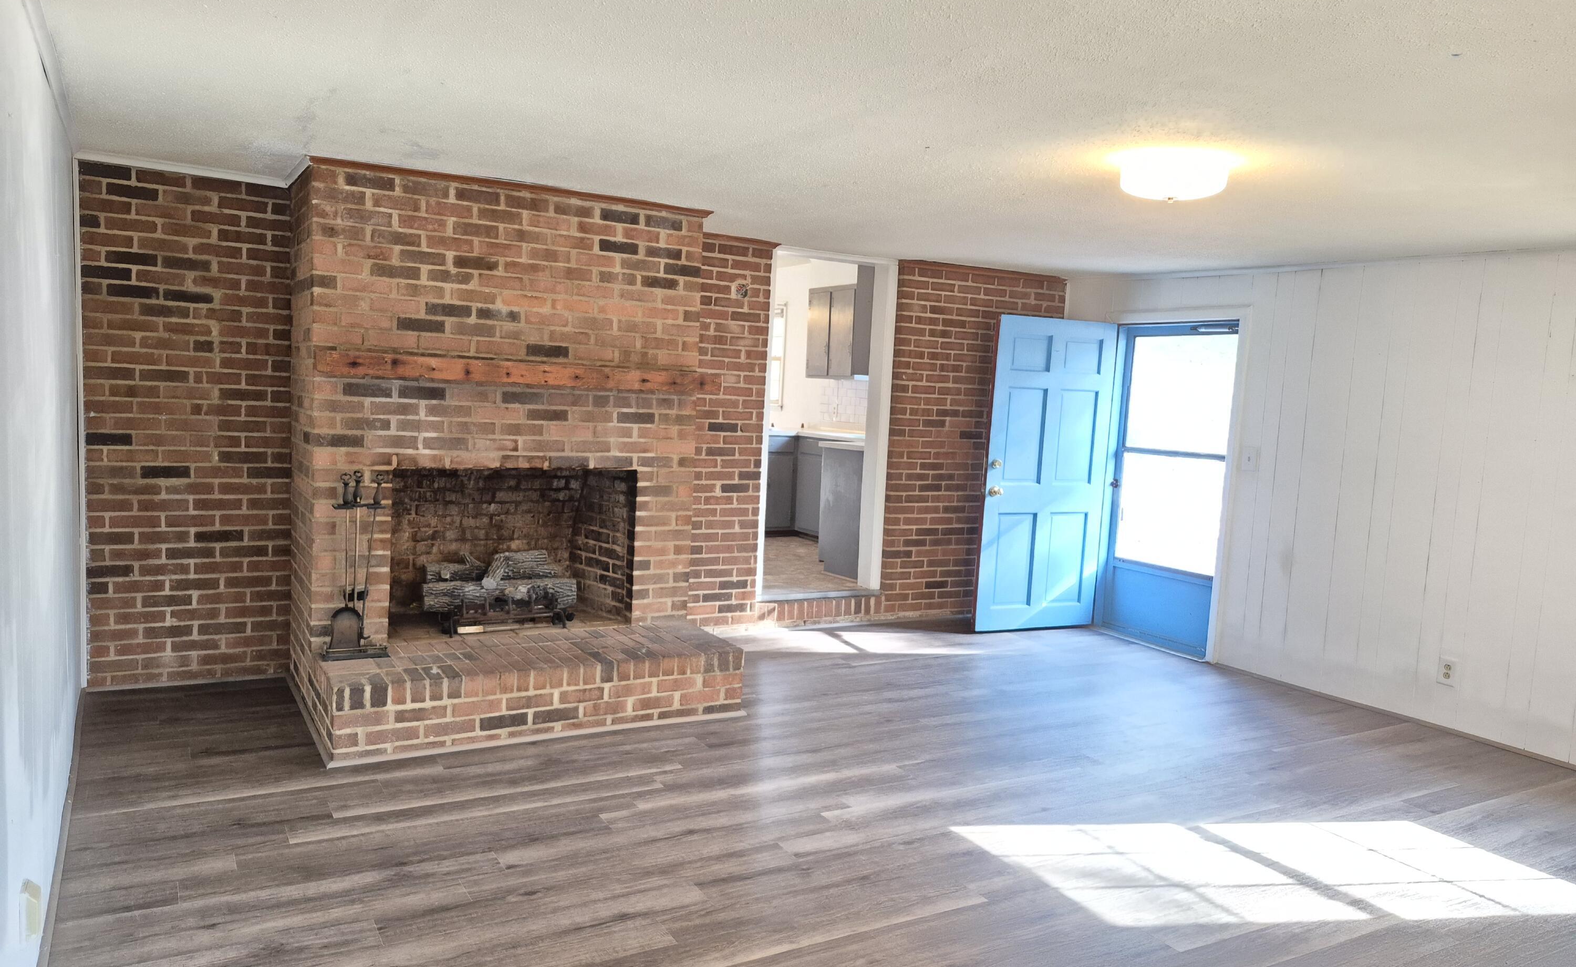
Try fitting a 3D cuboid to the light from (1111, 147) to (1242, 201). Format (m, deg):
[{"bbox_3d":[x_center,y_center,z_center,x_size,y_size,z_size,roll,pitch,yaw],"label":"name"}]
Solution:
[{"bbox_3d":[1.306,-1.044,3.555,0.360,0.105,0.360,3,5,0],"label":"light"}]

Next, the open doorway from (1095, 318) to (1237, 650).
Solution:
[{"bbox_3d":[2.443,0.011,6.722,0.150,2.059,0.909,0,6,-32],"label":"open doorway"}]

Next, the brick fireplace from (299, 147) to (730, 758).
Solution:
[{"bbox_3d":[-1.235,-0.173,4.862,1.796,2.357,1.273,0,6,-32],"label":"brick fireplace"}]

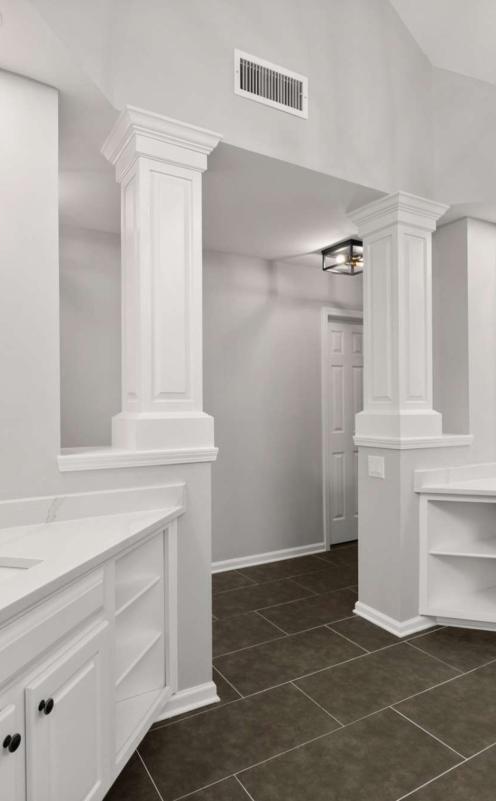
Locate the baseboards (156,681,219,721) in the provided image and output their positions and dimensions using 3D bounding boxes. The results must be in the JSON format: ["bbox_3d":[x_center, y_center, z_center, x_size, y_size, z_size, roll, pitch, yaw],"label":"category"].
[{"bbox_3d":[-0.257,1.289,2.003,0.301,0.100,0.030,0,0,-30],"label":"baseboards"}]

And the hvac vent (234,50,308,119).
[{"bbox_3d":[0.124,-1.500,2.218,0.419,0.205,0.020,0,0,-30],"label":"hvac vent"}]

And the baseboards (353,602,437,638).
[{"bbox_3d":[0.906,1.283,2.852,0.328,0.094,0.348,0,0,-30],"label":"baseboards"}]

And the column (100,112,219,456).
[{"bbox_3d":[-0.391,-0.469,2.115,0.423,1.378,0.391,0,0,-30],"label":"column"}]

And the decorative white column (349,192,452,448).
[{"bbox_3d":[0.933,-0.452,2.894,0.421,1.431,0.401,0,0,-30],"label":"decorative white column"}]

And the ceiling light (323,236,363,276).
[{"bbox_3d":[0.805,-1.089,3.588,0.315,0.151,0.315,0,0,-30],"label":"ceiling light"}]

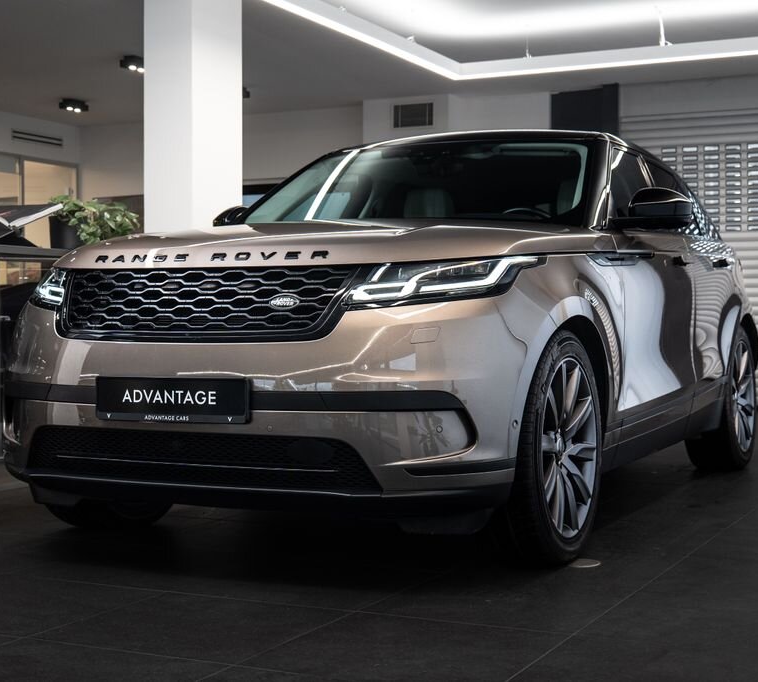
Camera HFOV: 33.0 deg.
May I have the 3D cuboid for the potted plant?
[{"bbox_3d":[-1.548,-0.625,6.950,0.480,0.345,0.380,0,1,0],"label":"potted plant"}]

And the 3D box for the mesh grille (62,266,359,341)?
[{"bbox_3d":[-0.553,-0.111,3.772,1.060,0.230,0.150,0,1,27],"label":"mesh grille"}]

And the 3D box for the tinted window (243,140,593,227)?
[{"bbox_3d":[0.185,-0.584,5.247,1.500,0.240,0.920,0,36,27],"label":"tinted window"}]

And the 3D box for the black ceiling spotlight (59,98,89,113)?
[{"bbox_3d":[-3.089,-2.385,12.959,0.140,0.100,0.270,0,1,27],"label":"black ceiling spotlight"}]

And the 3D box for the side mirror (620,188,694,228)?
[{"bbox_3d":[1.073,-0.515,4.938,0.250,0.152,0.160,0,1,26],"label":"side mirror"}]

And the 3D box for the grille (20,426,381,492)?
[{"bbox_3d":[-0.566,0.341,3.752,1.250,0.180,0.140,0,1,27],"label":"grille"}]

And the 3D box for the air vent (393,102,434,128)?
[{"bbox_3d":[0.329,-2.133,12.120,0.415,0.215,0.030,0,1,27],"label":"air vent"}]

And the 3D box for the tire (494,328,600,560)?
[{"bbox_3d":[0.505,0.331,4.084,0.270,0.765,0.770,0,1,27],"label":"tire"}]

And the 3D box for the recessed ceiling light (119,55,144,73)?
[{"bbox_3d":[-1.955,-2.228,10.335,0.130,0.090,0.290,0,1,27],"label":"recessed ceiling light"}]

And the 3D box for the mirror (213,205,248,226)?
[{"bbox_3d":[-0.628,-0.522,5.736,0.270,0.180,0.160,0,1,27],"label":"mirror"}]

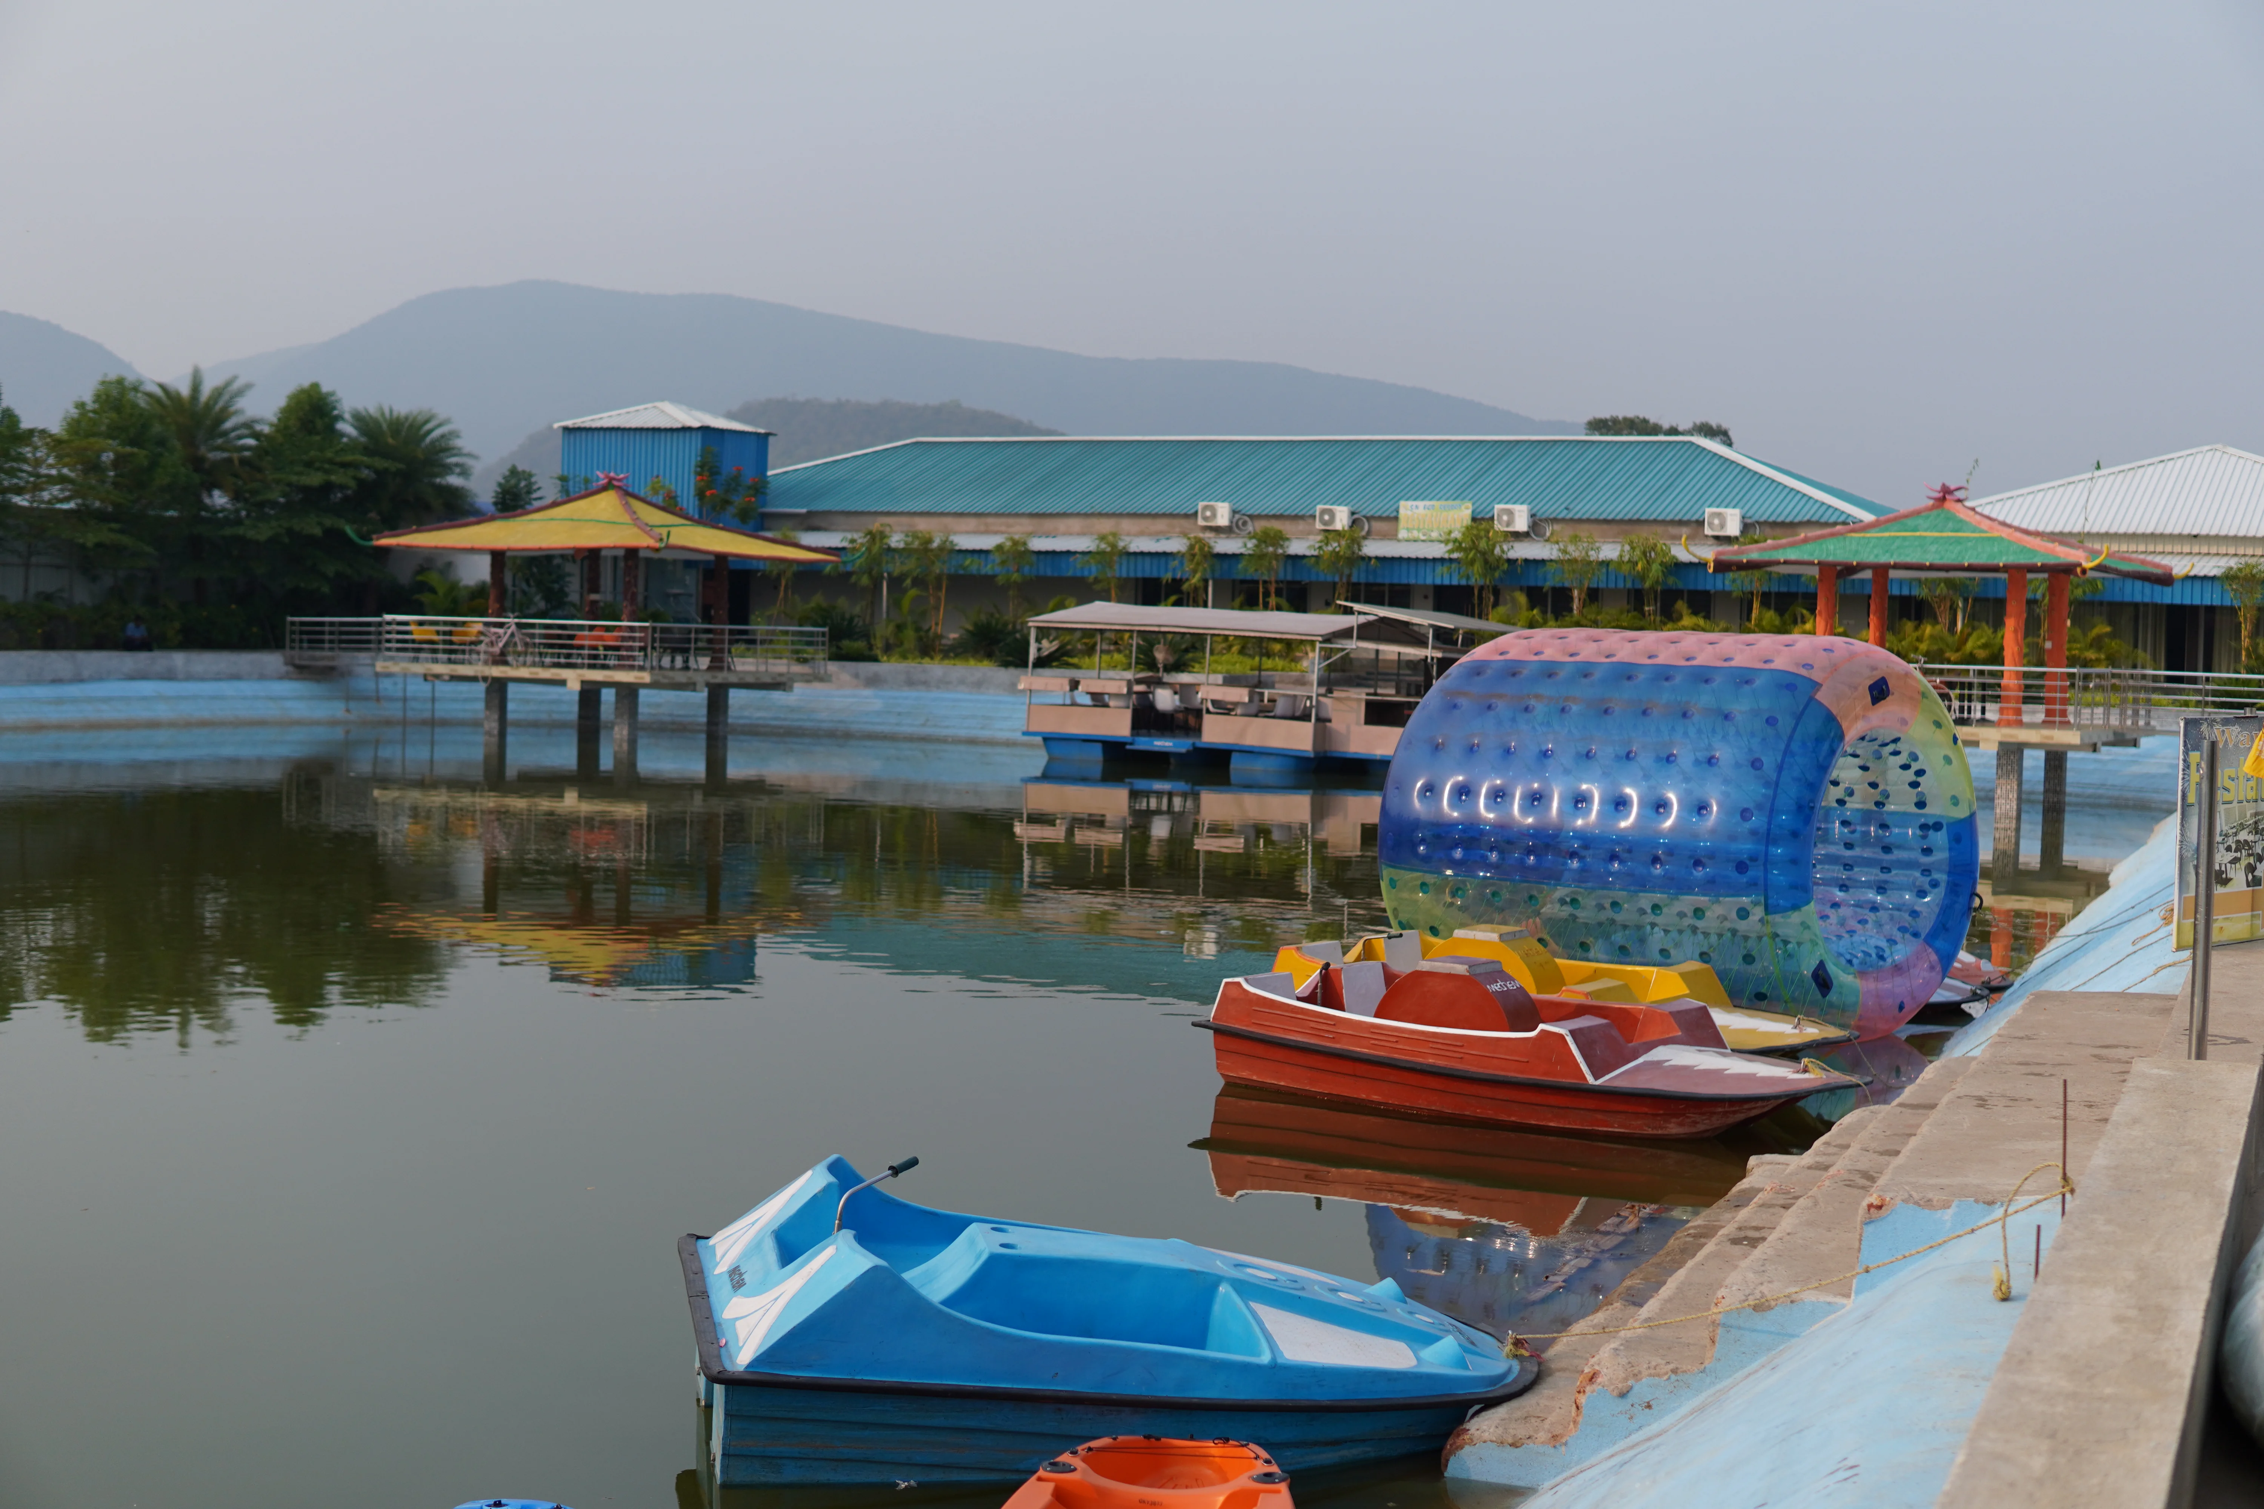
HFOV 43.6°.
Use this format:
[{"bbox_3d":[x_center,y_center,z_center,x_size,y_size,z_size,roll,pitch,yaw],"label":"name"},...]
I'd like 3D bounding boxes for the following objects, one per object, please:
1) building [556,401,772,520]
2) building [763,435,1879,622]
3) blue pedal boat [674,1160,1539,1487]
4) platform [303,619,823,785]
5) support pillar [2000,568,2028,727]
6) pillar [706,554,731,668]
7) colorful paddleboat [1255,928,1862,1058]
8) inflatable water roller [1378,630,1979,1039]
[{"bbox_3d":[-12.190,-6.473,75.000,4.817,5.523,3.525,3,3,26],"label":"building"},{"bbox_3d":[3.416,-4.928,71.290,31.725,5.946,13.630,3,3,26],"label":"building"},{"bbox_3d":[-0.078,1.654,8.680,2.538,0.787,1.668,2,2,-3],"label":"blue pedal boat"},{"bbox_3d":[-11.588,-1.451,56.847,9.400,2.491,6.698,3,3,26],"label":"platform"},{"bbox_3d":[13.249,-1.599,42.488,0.341,2.378,0.341,3,3,26],"label":"support pillar"},{"bbox_3d":[-8.188,-2.844,56.340,0.341,2.271,0.341,3,3,26],"label":"pillar"},{"bbox_3d":[2.598,1.382,16.329,3.337,0.834,1.621,3,3,34],"label":"colorful paddleboat"},{"bbox_3d":[3.512,0.474,18.245,3.149,2.491,2.491,4,3,41],"label":"inflatable water roller"}]

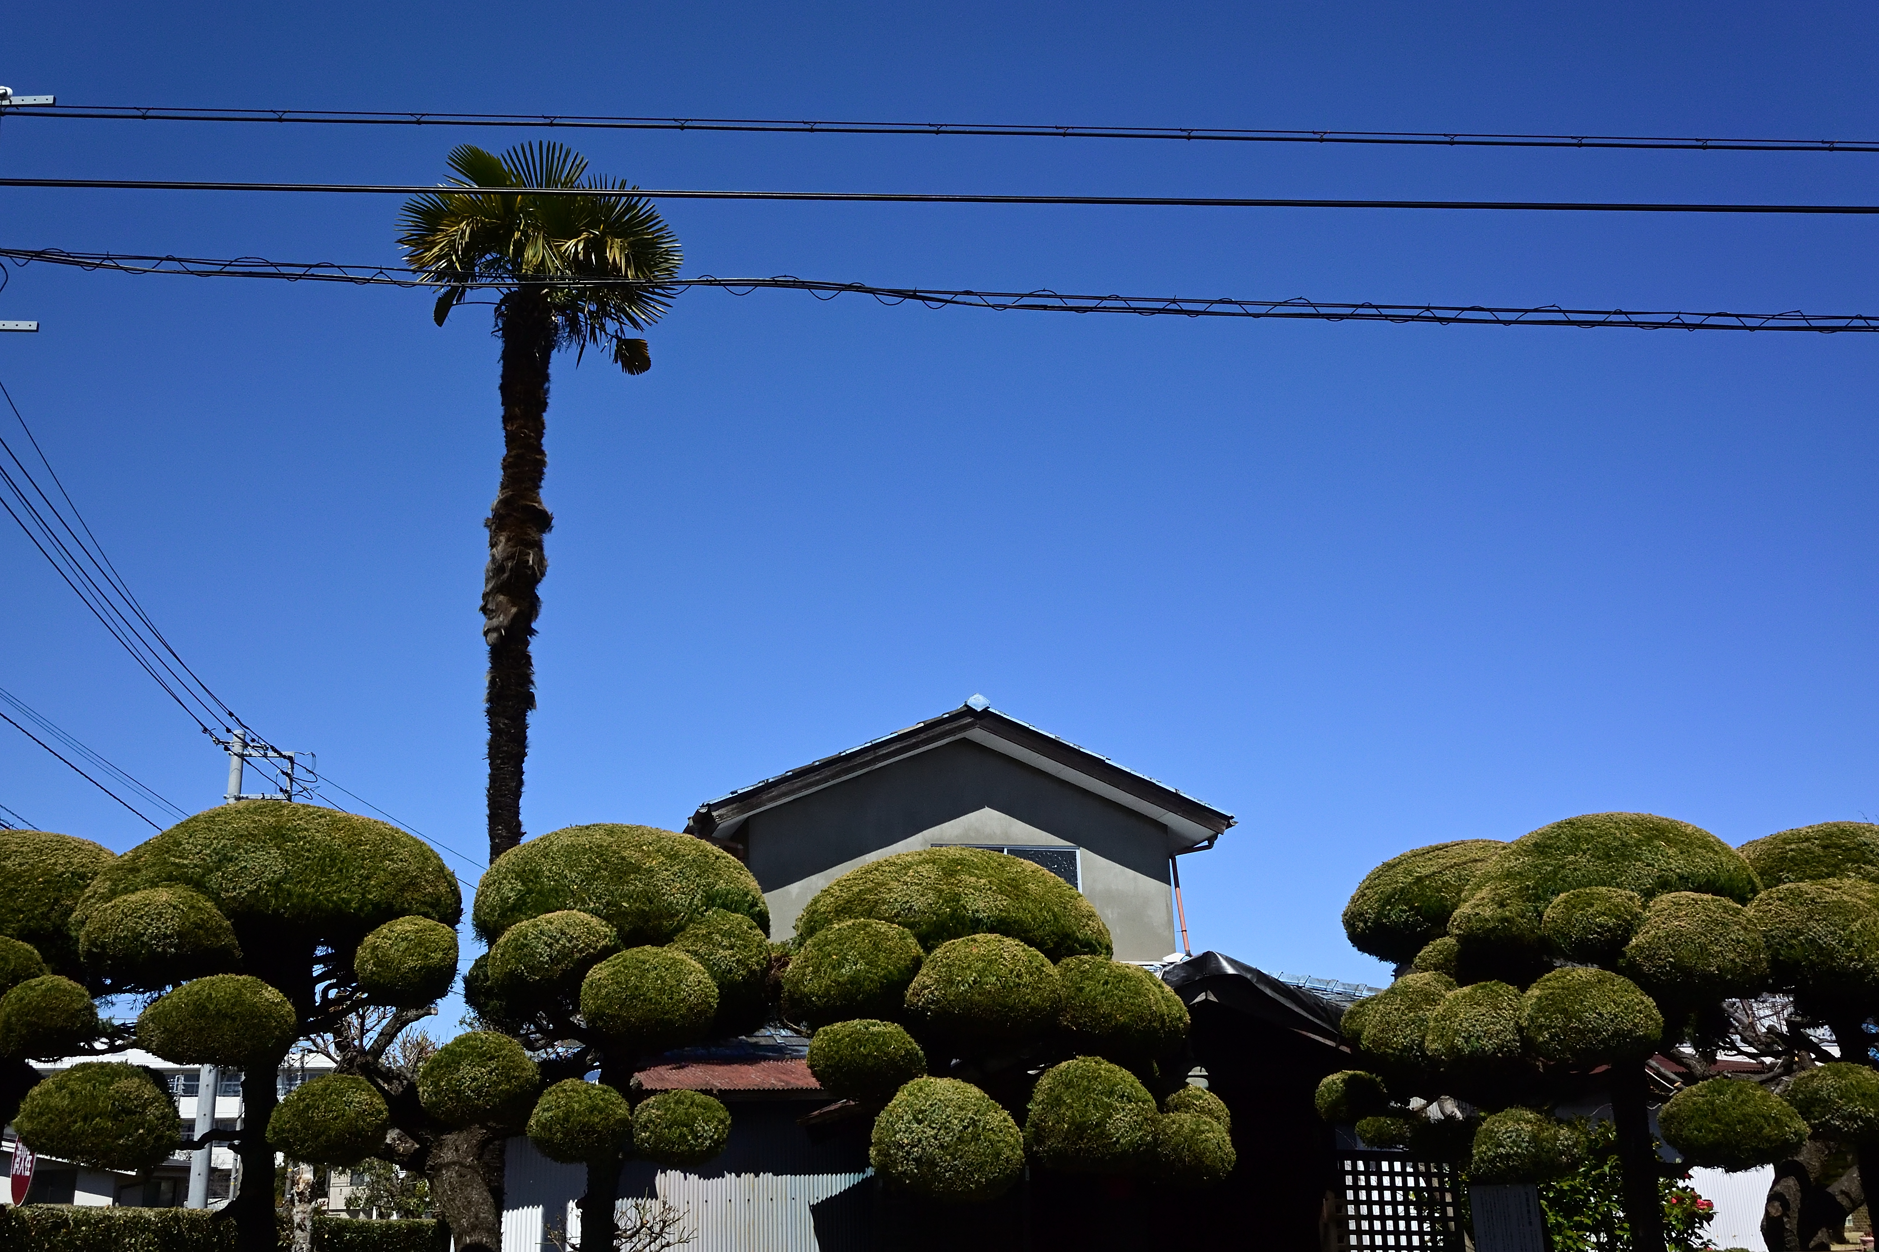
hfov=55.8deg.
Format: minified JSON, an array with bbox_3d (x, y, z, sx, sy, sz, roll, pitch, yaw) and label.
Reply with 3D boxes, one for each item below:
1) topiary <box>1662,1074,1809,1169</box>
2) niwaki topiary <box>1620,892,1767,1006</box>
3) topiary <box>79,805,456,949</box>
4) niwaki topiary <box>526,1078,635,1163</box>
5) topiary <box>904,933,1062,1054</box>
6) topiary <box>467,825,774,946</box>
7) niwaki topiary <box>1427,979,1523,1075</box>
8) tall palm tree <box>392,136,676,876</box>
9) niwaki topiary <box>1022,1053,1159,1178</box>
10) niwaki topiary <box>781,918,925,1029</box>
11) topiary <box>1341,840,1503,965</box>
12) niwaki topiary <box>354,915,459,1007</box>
[{"bbox_3d":[4.421,2.774,9.892,0.774,0.504,0.735,-9,-18,22],"label":"topiary"},{"bbox_3d":[4.164,1.794,9.817,0.749,0.638,0.712,-8,-18,21],"label":"niwaki topiary"},{"bbox_3d":[-3.395,1.271,9.021,1.840,0.699,1.564,4,-17,-20],"label":"topiary"},{"bbox_3d":[-1.739,2.402,8.600,0.521,0.412,0.521,2,-18,-11],"label":"niwaki topiary"},{"bbox_3d":[0.211,1.759,8.500,0.745,0.565,0.708,-2,-18,1],"label":"topiary"},{"bbox_3d":[-1.619,1.326,9.000,1.489,0.628,1.266,2,-18,-12],"label":"topiary"},{"bbox_3d":[2.744,2.067,9.100,0.537,0.495,0.537,-7,-18,15],"label":"niwaki topiary"},{"bbox_3d":[-2.724,0.654,11.588,2.016,8.631,2.016,2,-17,-13],"label":"tall palm tree"},{"bbox_3d":[0.772,2.506,9.076,0.681,0.594,0.647,-3,-16,4],"label":"niwaki topiary"},{"bbox_3d":[-0.422,1.730,8.800,0.728,0.550,0.706,-1,-18,-3],"label":"niwaki topiary"},{"bbox_3d":[2.688,1.517,9.700,0.977,0.677,0.928,-6,-18,14],"label":"topiary"},{"bbox_3d":[-2.583,1.626,8.600,0.500,0.439,0.500,4,-18,-16],"label":"niwaki topiary"}]

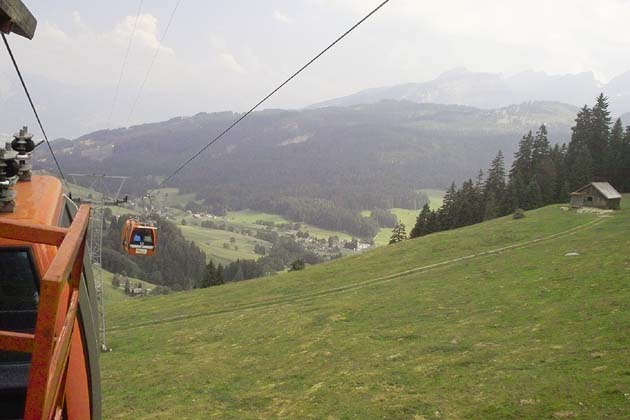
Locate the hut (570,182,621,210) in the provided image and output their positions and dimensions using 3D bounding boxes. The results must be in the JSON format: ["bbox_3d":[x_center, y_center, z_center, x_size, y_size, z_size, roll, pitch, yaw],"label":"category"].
[{"bbox_3d":[51.199,-2.704,108.469,5.900,4.700,7.000,-3,6,-40],"label":"hut"}]

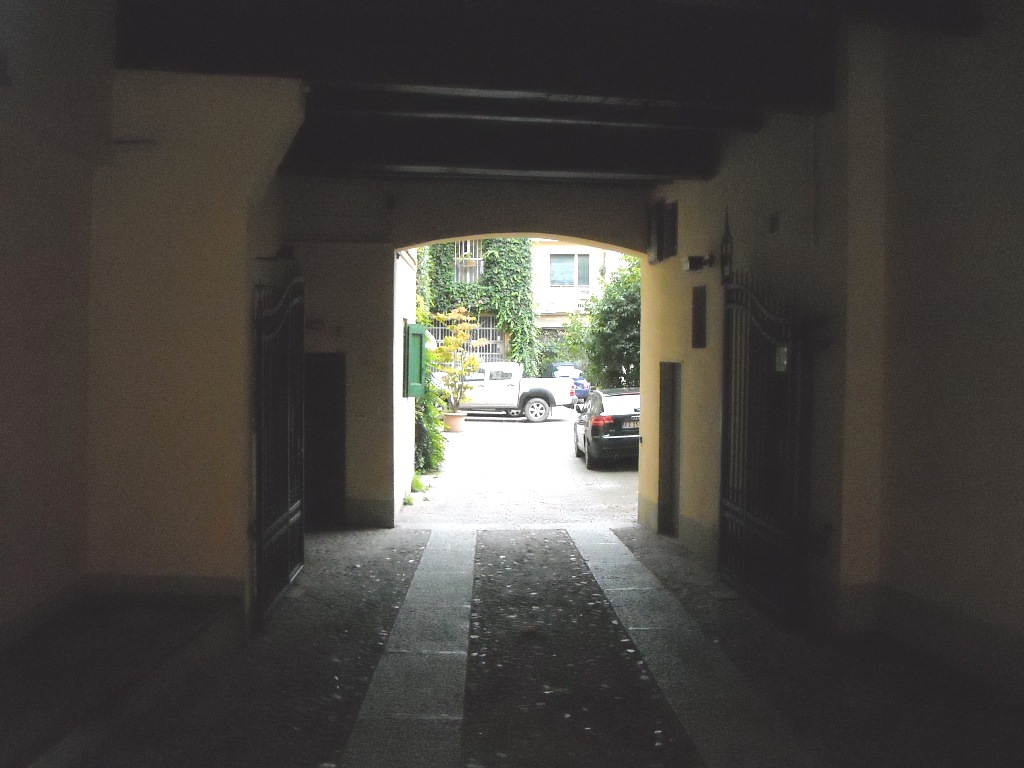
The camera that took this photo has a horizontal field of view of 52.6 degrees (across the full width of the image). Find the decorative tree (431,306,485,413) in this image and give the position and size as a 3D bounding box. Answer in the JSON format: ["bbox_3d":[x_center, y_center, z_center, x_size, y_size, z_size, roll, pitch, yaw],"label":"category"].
[{"bbox_3d":[-1.430,-0.640,27.200,1.420,2.780,1.350,1,1,0],"label":"decorative tree"}]

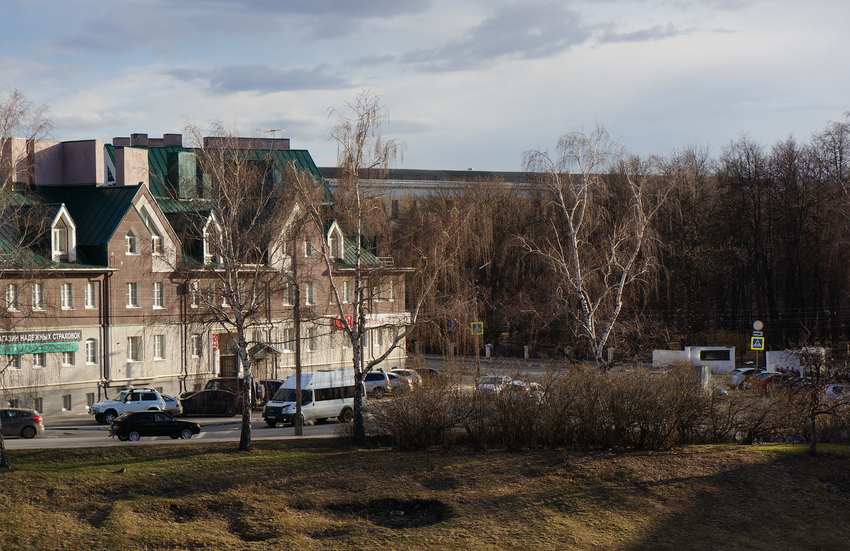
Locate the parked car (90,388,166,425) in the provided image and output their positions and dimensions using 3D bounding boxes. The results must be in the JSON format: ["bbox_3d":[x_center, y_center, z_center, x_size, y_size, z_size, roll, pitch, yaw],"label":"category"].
[{"bbox_3d":[-14.470,6.298,93.500,3.800,1.720,1.700,0,0,-31],"label":"parked car"}]

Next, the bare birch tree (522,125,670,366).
[{"bbox_3d":[8.344,0.097,94.000,7.200,14.890,6.800,0,0,0],"label":"bare birch tree"}]

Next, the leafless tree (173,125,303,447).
[{"bbox_3d":[-8.132,0.477,83.800,5.460,14.230,5.800,0,0,0],"label":"leafless tree"}]

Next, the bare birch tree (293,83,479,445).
[{"bbox_3d":[-1.734,-0.329,84.800,8.160,15.580,7.200,0,0,0],"label":"bare birch tree"}]

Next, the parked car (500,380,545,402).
[{"bbox_3d":[5.600,6.486,106.000,1.750,1.480,4.300,0,0,25],"label":"parked car"}]

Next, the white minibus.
[{"bbox_3d":[-5.490,5.984,95.070,2.050,2.700,6.100,0,0,36],"label":"white minibus"}]

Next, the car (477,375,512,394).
[{"bbox_3d":[4.300,6.473,111.000,1.750,1.480,4.300,0,0,27],"label":"car"}]

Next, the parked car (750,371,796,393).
[{"bbox_3d":[20.600,6.466,113.500,4.300,1.480,1.770,0,0,-44],"label":"parked car"}]

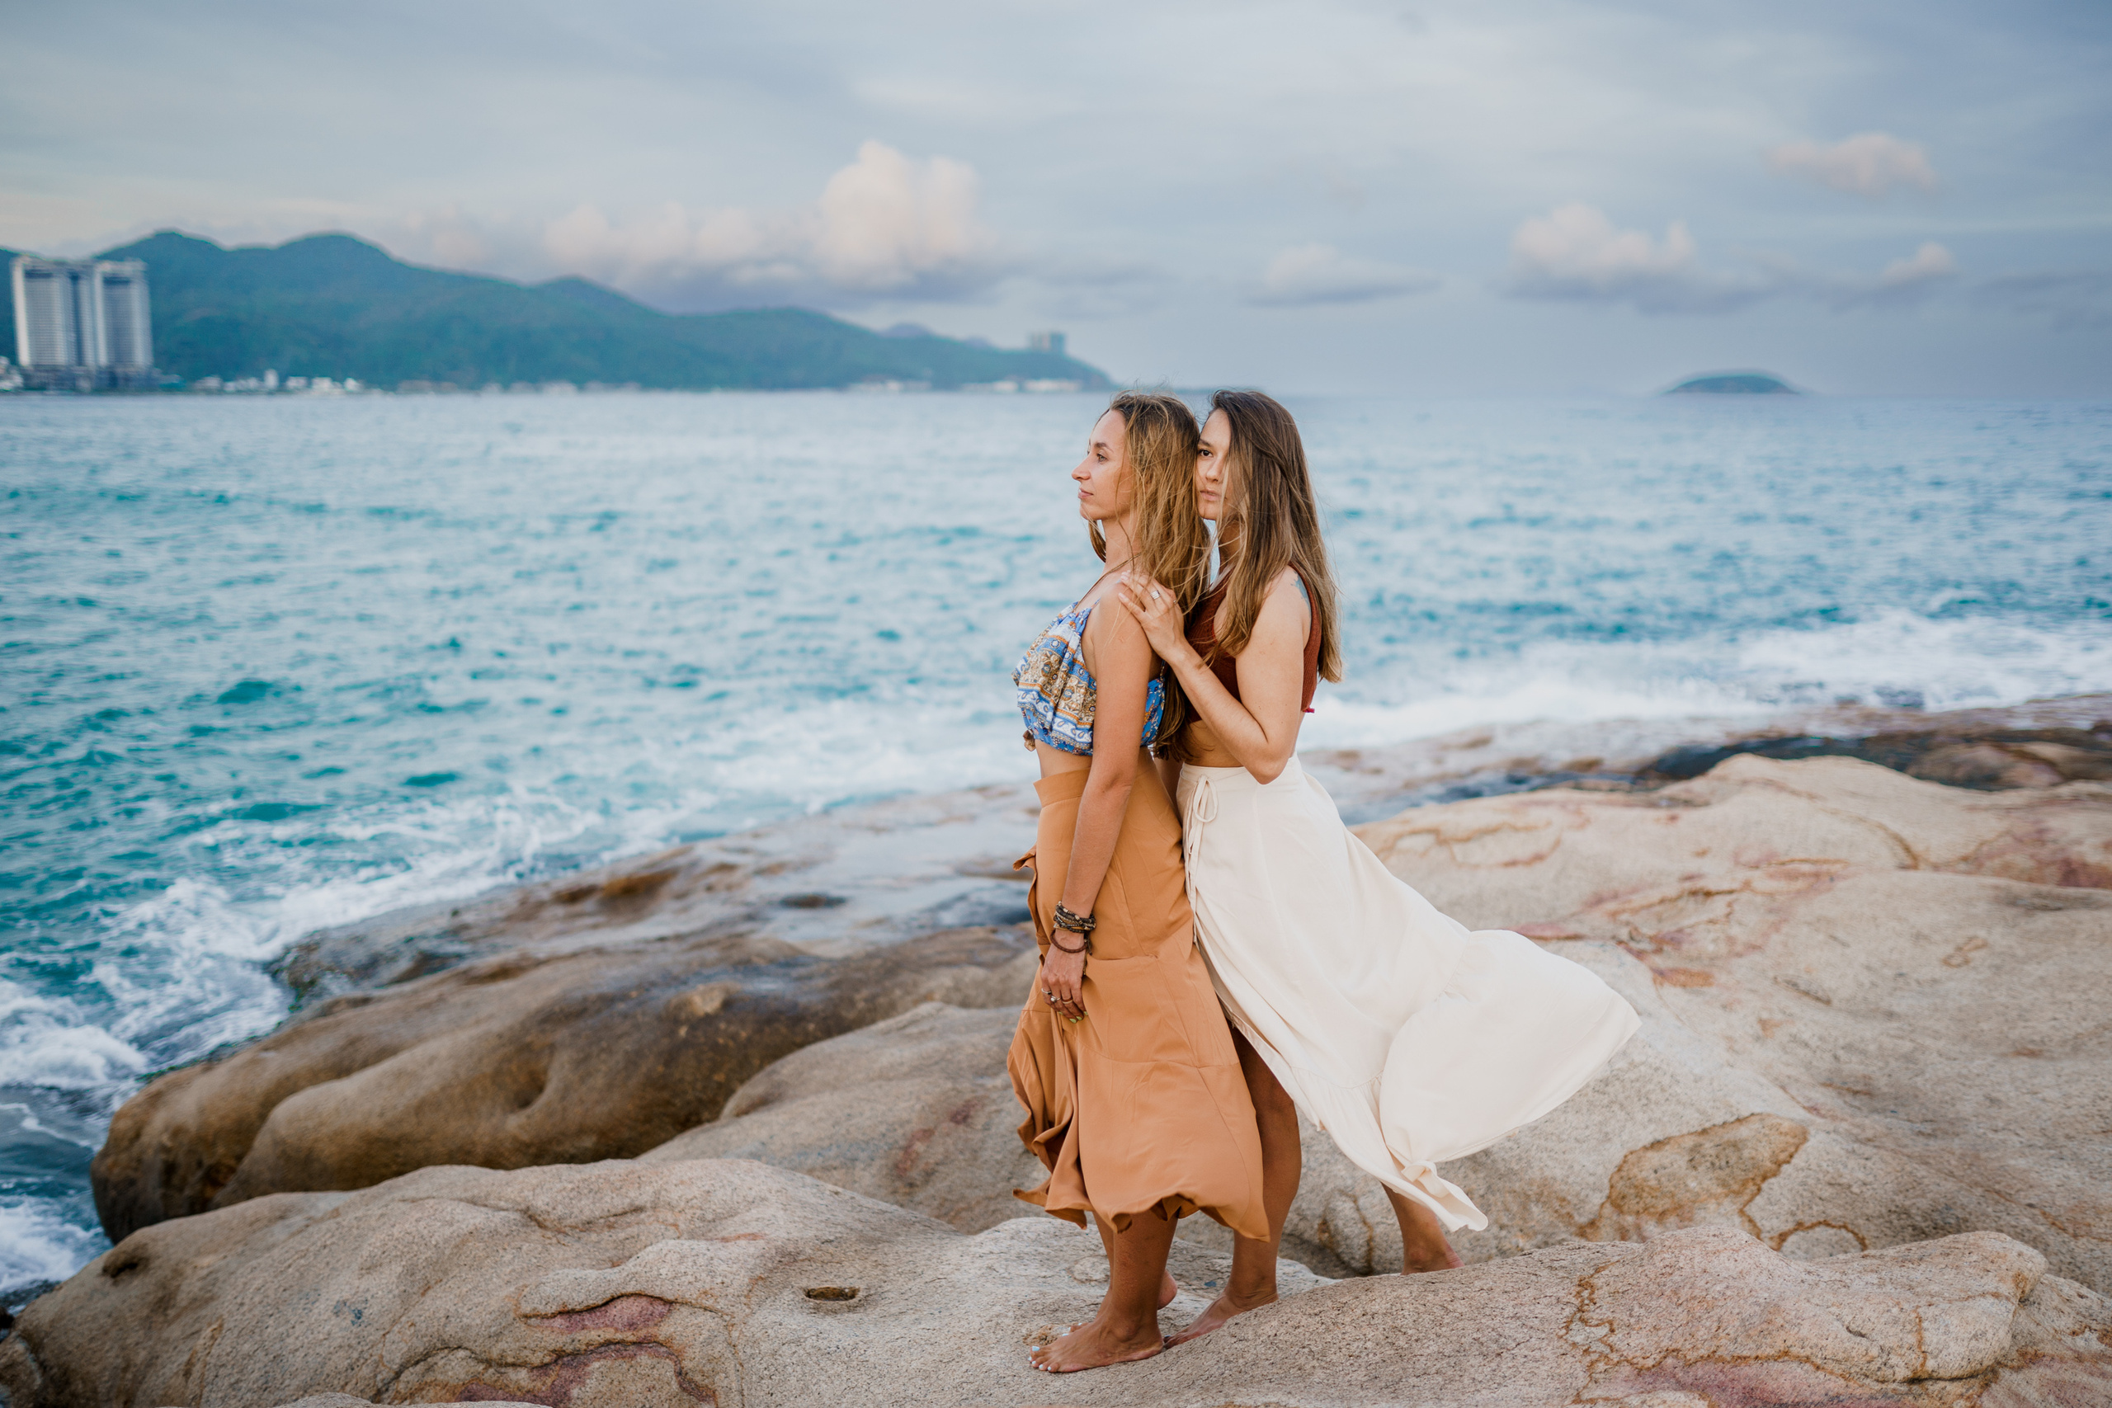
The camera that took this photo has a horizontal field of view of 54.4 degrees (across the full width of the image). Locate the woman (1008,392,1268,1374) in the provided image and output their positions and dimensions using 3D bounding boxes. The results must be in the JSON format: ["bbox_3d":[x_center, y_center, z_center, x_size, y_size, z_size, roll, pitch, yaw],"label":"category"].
[{"bbox_3d":[0.139,0.312,3.496,0.410,1.660,0.460,-2,9,-12],"label":"woman"}]

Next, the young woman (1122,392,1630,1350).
[{"bbox_3d":[0.557,0.297,3.564,0.820,1.650,0.500,-2,9,-15],"label":"young woman"}]

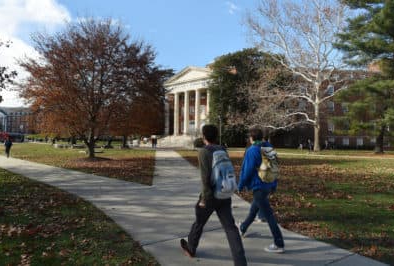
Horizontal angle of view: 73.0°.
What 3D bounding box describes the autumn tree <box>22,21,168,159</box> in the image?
[{"bbox_3d":[-8.300,-3.550,21.400,11.200,11.200,10.800,0,-1,0],"label":"autumn tree"}]

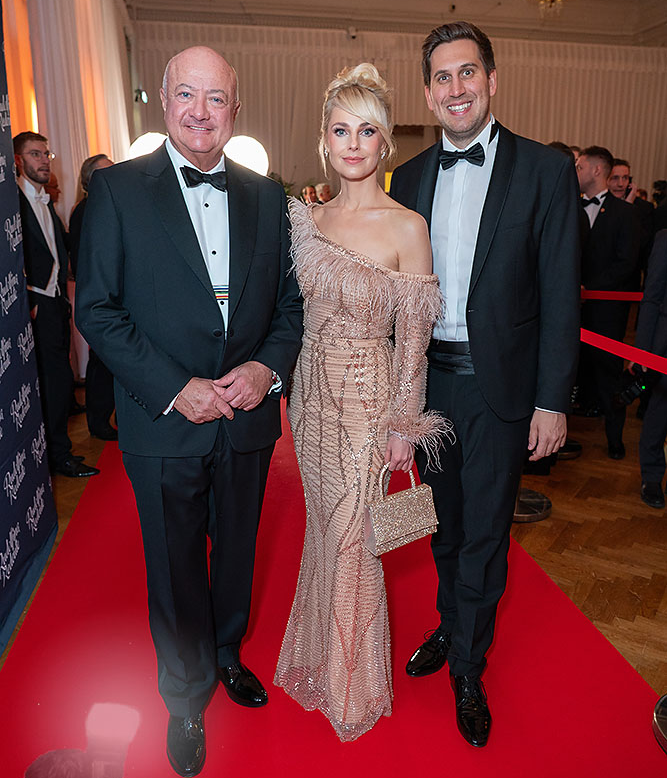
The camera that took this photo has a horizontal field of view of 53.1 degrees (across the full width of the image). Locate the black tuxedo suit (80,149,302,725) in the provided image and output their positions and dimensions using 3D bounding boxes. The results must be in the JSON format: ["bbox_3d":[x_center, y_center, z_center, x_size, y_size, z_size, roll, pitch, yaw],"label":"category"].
[{"bbox_3d":[-0.353,0.173,1.783,0.570,1.515,0.420,-5,16,-22],"label":"black tuxedo suit"}]

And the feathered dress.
[{"bbox_3d":[0.065,0.217,1.865,0.500,1.435,0.420,3,14,12],"label":"feathered dress"}]

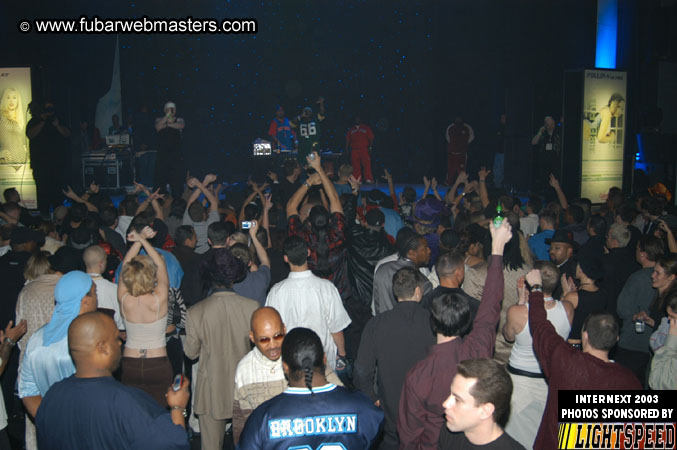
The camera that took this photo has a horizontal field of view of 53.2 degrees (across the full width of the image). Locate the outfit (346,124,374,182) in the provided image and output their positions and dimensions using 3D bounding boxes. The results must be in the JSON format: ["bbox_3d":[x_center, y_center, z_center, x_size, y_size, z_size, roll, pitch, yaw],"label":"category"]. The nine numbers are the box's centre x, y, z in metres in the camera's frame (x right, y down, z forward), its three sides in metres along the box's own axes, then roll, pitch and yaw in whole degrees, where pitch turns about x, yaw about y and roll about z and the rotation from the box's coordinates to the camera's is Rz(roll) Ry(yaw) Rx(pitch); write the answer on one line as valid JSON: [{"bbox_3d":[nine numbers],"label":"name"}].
[{"bbox_3d":[0.540,-1.755,16.600,0.660,1.430,0.360,0,6,0],"label":"outfit"}]

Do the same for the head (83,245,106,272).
[{"bbox_3d":[-1.984,0.272,5.500,0.165,0.235,0.205,4,7,33],"label":"head"}]

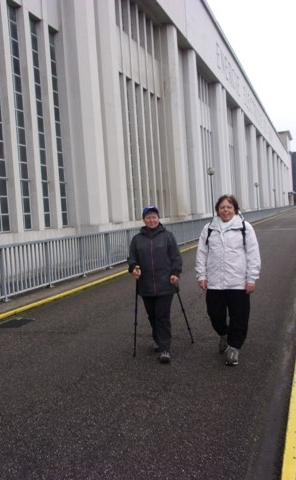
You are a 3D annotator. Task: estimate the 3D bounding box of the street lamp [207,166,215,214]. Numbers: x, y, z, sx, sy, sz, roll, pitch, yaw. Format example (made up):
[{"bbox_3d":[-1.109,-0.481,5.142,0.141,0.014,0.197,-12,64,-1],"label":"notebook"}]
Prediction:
[{"bbox_3d":[3.871,-2.337,27.377,0.490,3.950,0.490,-2,3,20],"label":"street lamp"}]

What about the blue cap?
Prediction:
[{"bbox_3d":[0.025,-0.289,4.719,0.170,0.140,0.240,-3,3,10],"label":"blue cap"}]

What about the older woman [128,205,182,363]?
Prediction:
[{"bbox_3d":[0.084,0.440,4.829,0.500,1.600,0.500,-3,3,14],"label":"older woman"}]

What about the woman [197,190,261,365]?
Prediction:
[{"bbox_3d":[0.791,0.383,4.595,0.570,1.650,0.470,-3,3,17],"label":"woman"}]

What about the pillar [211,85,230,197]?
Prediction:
[{"bbox_3d":[6.701,-8.026,41.715,1.050,11.300,2.500,-2,3,20],"label":"pillar"}]

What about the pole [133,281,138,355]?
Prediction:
[{"bbox_3d":[-0.125,0.763,4.859,0.040,0.990,0.050,5,10,14],"label":"pole"}]

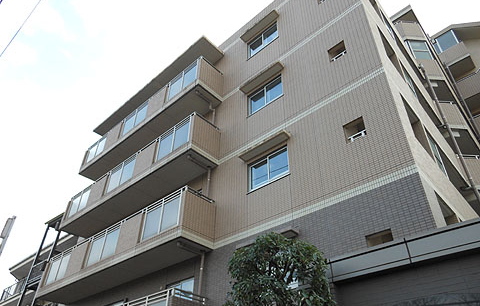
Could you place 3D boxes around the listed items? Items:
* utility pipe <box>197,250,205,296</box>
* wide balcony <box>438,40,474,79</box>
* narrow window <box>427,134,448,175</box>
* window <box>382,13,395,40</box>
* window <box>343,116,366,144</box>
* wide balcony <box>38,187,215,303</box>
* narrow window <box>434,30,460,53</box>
[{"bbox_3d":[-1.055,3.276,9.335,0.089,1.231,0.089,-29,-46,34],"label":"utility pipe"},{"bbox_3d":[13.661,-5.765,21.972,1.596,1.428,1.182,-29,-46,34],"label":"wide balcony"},{"bbox_3d":[5.397,0.108,9.493,0.099,1.320,0.837,-29,-46,34],"label":"narrow window"},{"bbox_3d":[5.549,-4.761,13.146,0.097,1.303,0.821,-29,-46,34],"label":"window"},{"bbox_3d":[2.677,-0.497,7.994,0.483,0.537,0.118,-29,-46,34],"label":"window"},{"bbox_3d":[-4.439,3.626,12.157,9.094,1.513,1.142,-29,-46,34],"label":"wide balcony"},{"bbox_3d":[13.381,-7.141,22.524,1.379,1.428,0.118,-29,-46,34],"label":"narrow window"}]

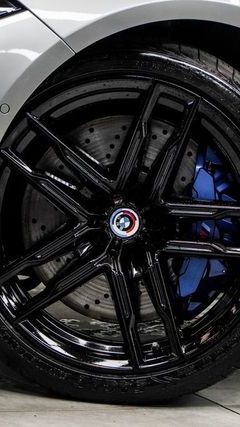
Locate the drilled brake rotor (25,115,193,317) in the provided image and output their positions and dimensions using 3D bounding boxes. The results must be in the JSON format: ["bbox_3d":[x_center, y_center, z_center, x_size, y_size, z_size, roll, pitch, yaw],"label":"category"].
[{"bbox_3d":[0.011,0.011,3.735,0.380,0.380,0.042,4,4,2],"label":"drilled brake rotor"}]

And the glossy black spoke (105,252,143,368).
[{"bbox_3d":[0.009,0.173,3.630,0.032,0.205,0.045,-10,3,3],"label":"glossy black spoke"}]

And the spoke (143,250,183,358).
[{"bbox_3d":[0.078,0.162,3.626,0.028,0.192,0.045,-14,3,3],"label":"spoke"}]

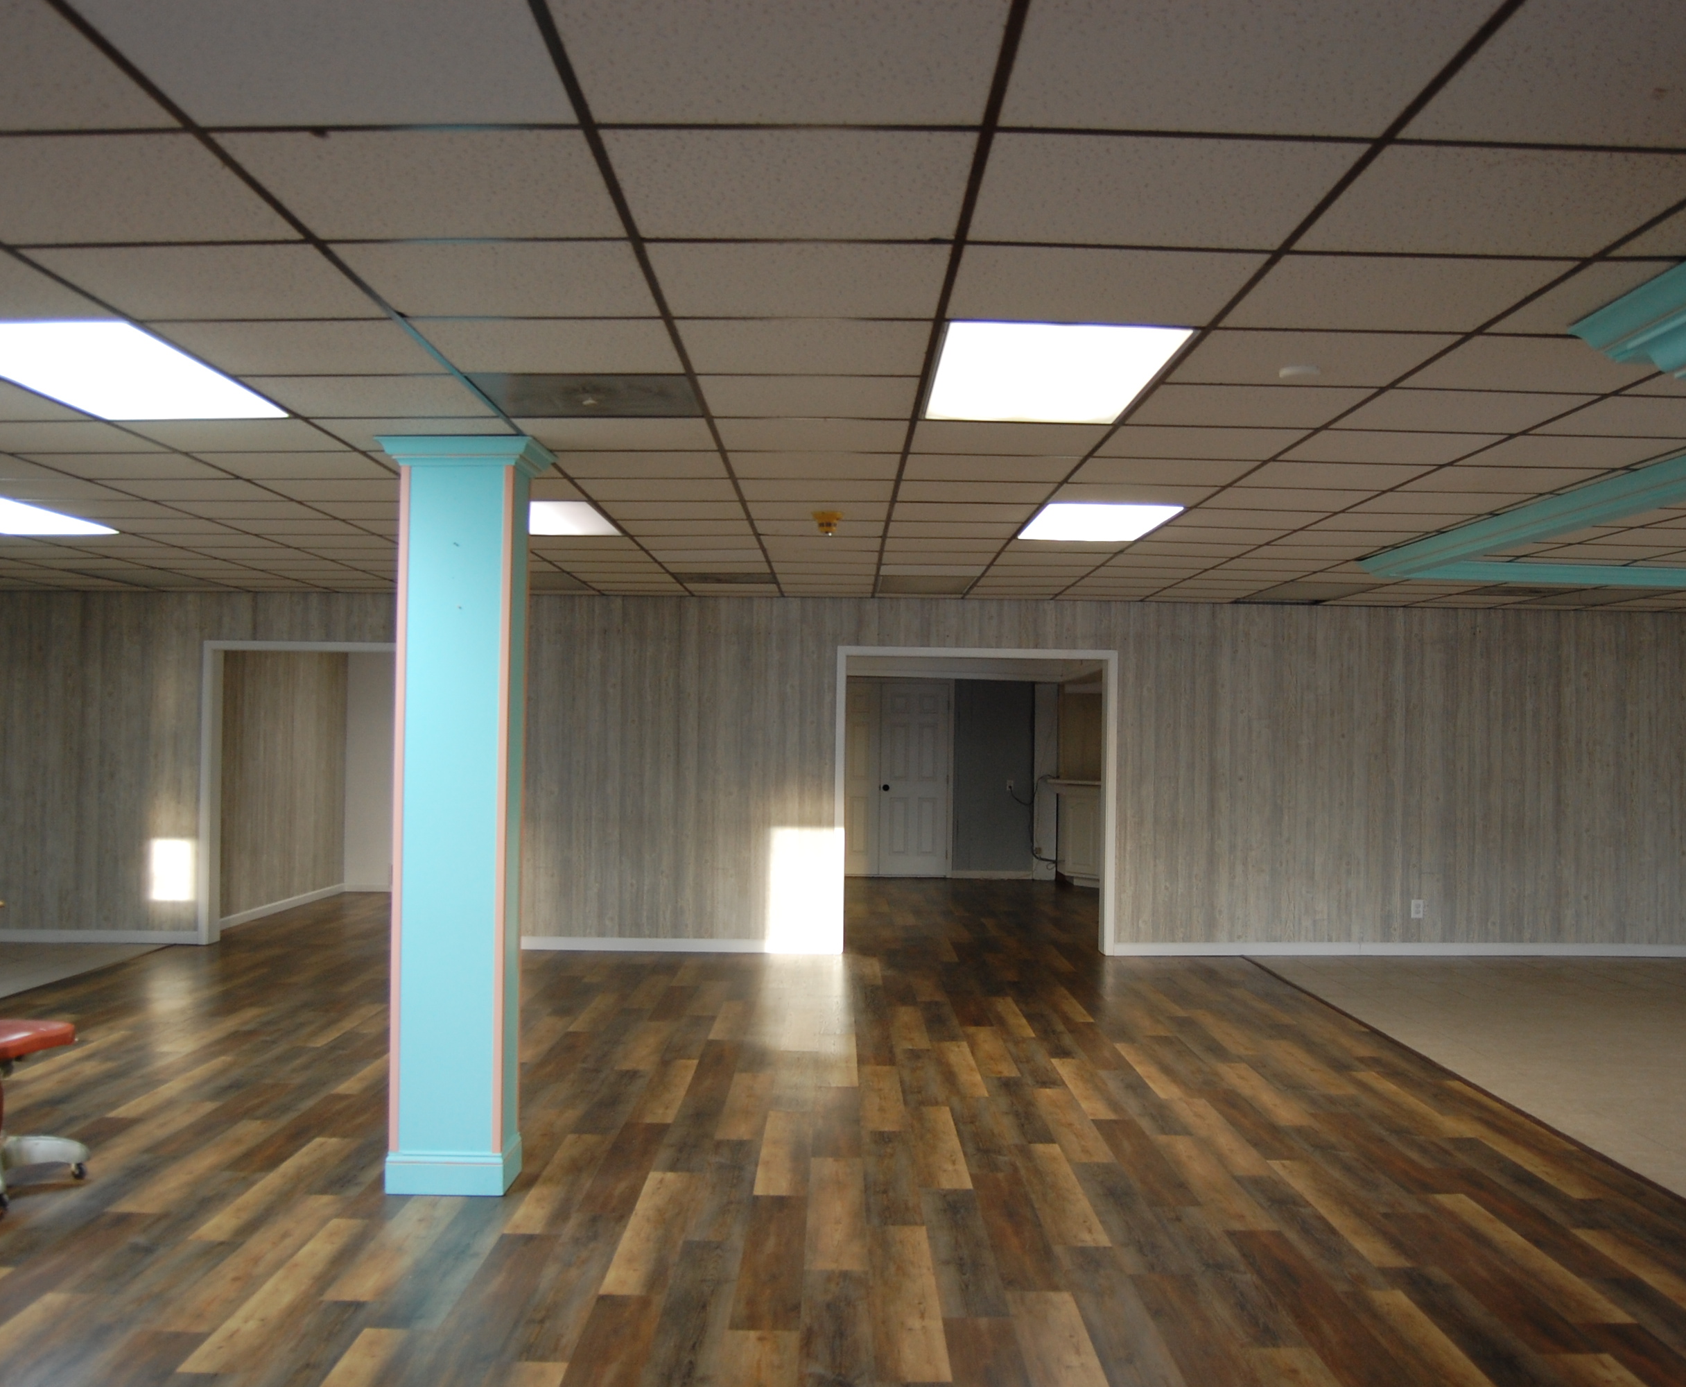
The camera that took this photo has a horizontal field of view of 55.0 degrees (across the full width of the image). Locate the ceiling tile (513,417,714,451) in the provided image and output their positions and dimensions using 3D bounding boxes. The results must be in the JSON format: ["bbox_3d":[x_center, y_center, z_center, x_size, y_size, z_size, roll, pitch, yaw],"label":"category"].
[{"bbox_3d":[-0.701,-0.815,5.106,0.610,0.020,0.610,1,-1,0],"label":"ceiling tile"}]

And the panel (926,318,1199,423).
[{"bbox_3d":[0.527,-0.841,4.250,0.605,0.040,1.190,1,-1,0],"label":"panel"}]

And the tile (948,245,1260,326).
[{"bbox_3d":[0.522,-0.845,3.347,0.600,0.025,0.600,1,-1,0],"label":"tile"}]

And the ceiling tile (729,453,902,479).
[{"bbox_3d":[-0.094,-0.802,5.682,0.600,0.025,0.600,1,-1,0],"label":"ceiling tile"}]

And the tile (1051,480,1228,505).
[{"bbox_3d":[1.125,-0.770,6.293,0.610,0.020,0.610,1,-1,0],"label":"tile"}]

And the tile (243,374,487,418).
[{"bbox_3d":[-1.304,-0.841,4.532,0.600,0.025,0.600,1,-1,0],"label":"tile"}]

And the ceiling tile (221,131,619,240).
[{"bbox_3d":[-0.690,-0.866,2.758,0.605,0.020,0.600,1,-1,0],"label":"ceiling tile"}]

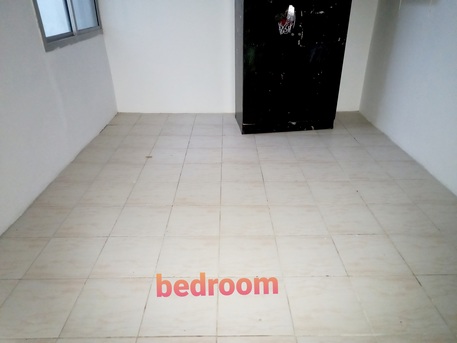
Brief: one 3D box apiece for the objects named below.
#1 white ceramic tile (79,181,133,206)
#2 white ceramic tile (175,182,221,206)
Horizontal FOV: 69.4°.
[{"bbox_3d":[-0.843,0.158,2.296,0.313,0.010,0.313,0,27,0],"label":"white ceramic tile"},{"bbox_3d":[-0.211,0.153,2.299,0.313,0.010,0.313,0,27,0],"label":"white ceramic tile"}]

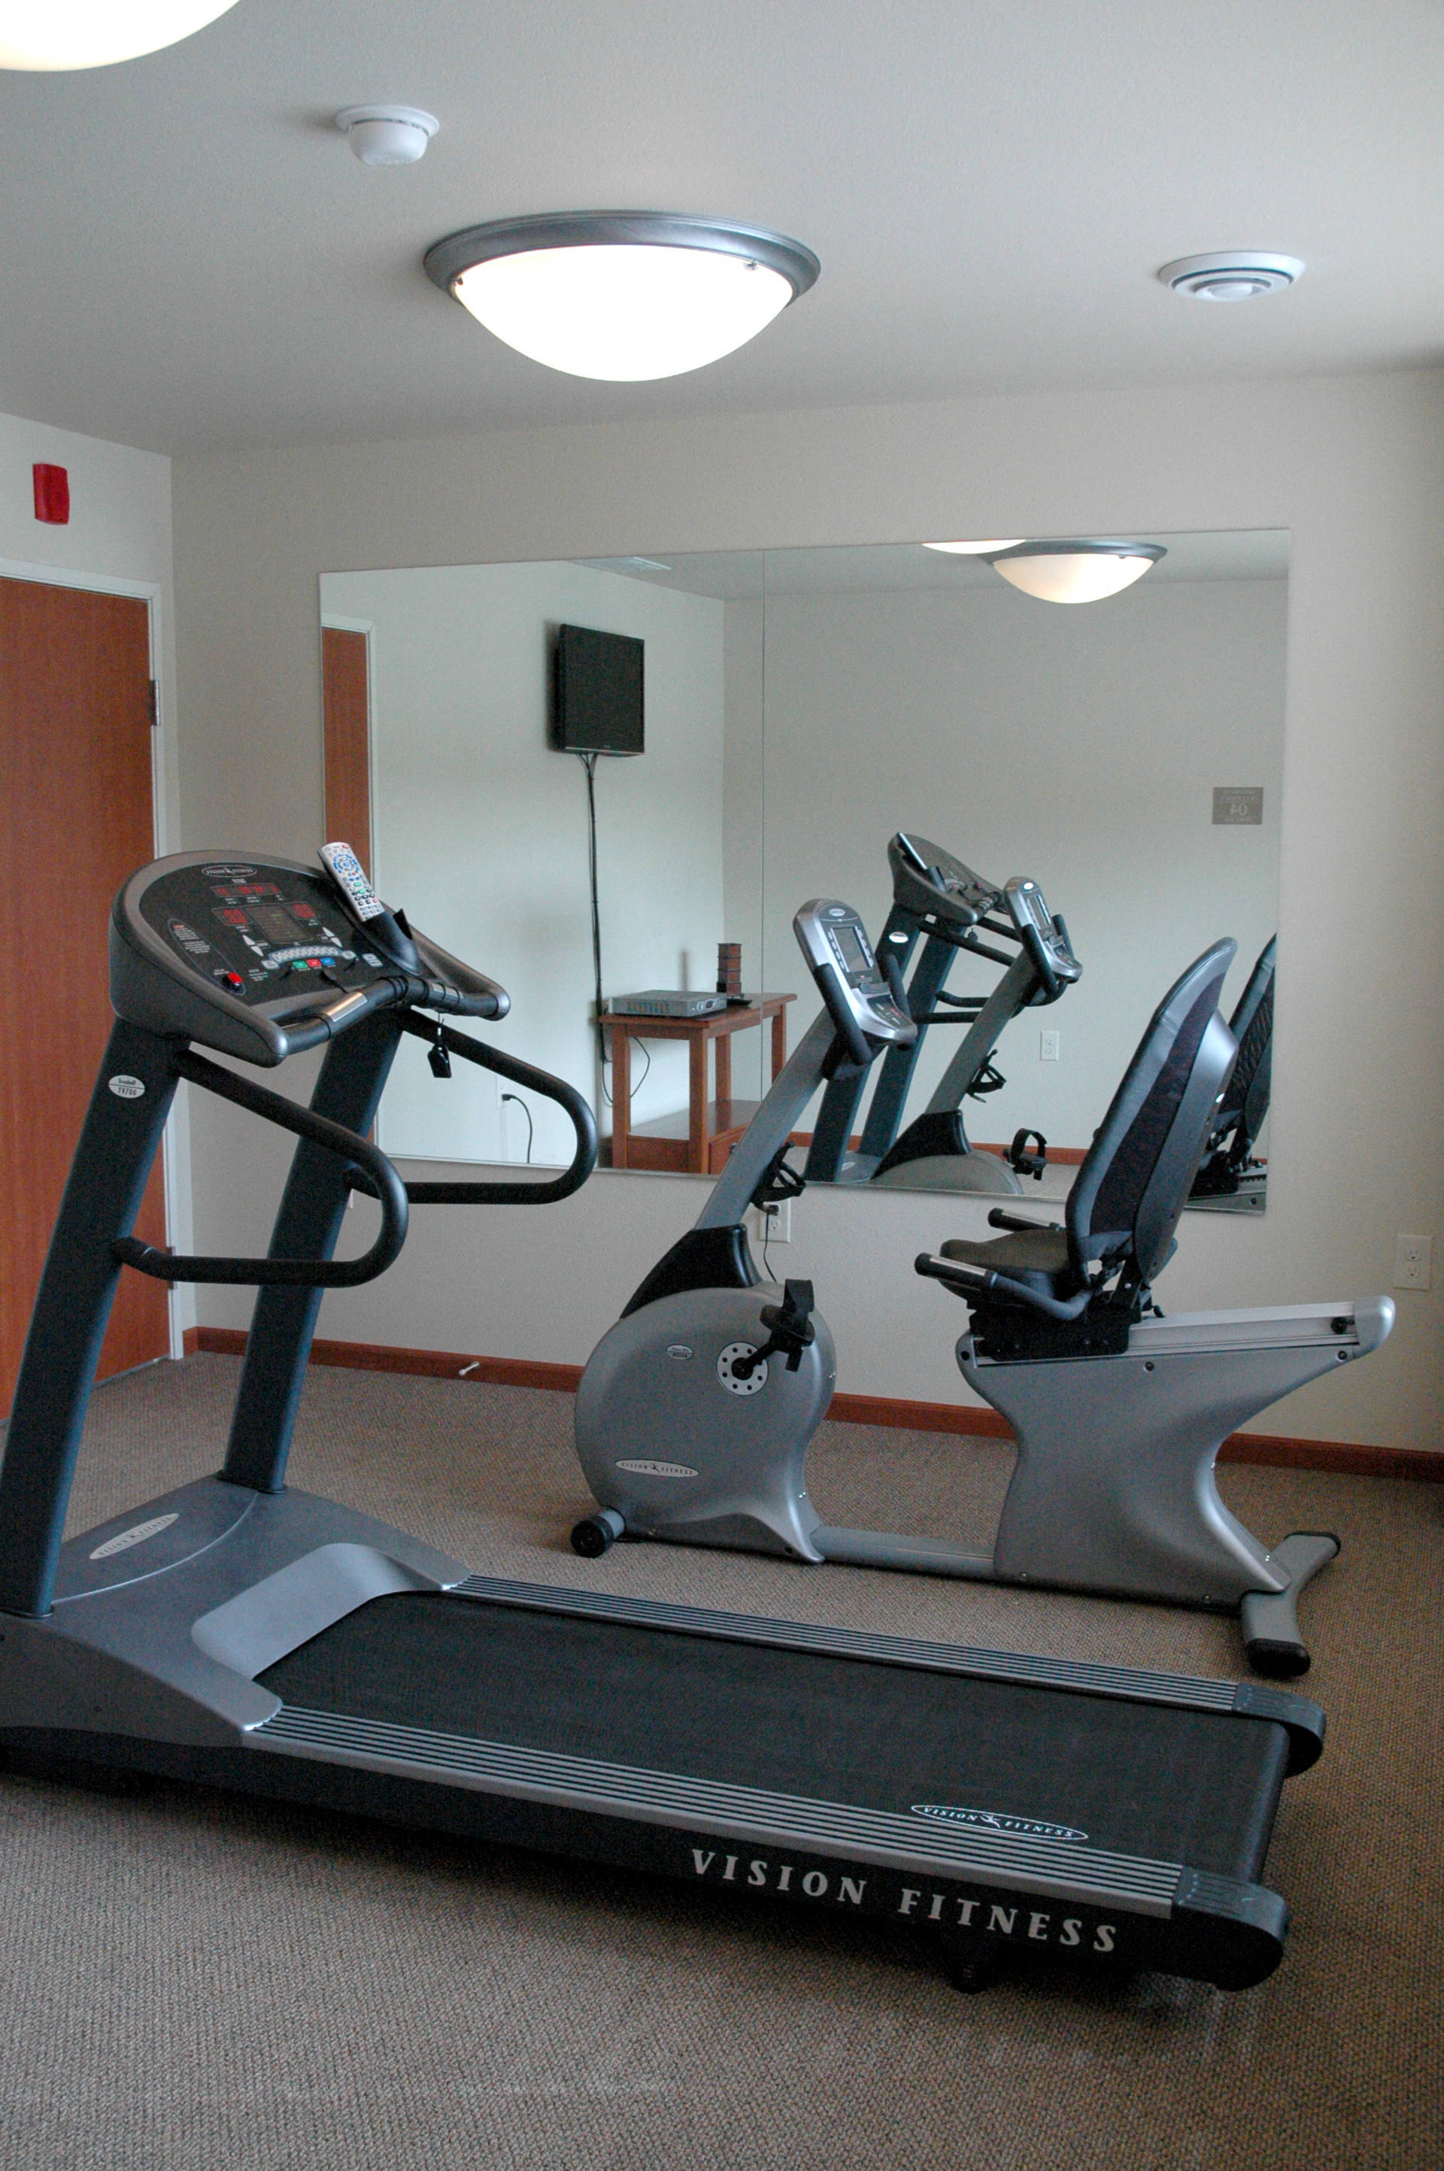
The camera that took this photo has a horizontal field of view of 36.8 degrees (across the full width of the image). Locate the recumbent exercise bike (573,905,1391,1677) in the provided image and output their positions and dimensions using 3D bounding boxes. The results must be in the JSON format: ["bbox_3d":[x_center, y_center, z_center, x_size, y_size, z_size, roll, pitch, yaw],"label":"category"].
[{"bbox_3d":[0.465,0.308,4.212,1.620,1.320,0.620,3,8,21],"label":"recumbent exercise bike"}]

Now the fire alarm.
[{"bbox_3d":[-1.623,-1.431,5.267,0.050,0.135,0.082,3,8,21],"label":"fire alarm"}]

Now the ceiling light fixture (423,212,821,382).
[{"bbox_3d":[-0.169,-1.313,3.718,0.672,0.194,0.672,0,7,0],"label":"ceiling light fixture"}]

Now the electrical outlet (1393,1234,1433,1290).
[{"bbox_3d":[1.538,0.397,4.825,0.073,0.118,0.009,3,8,21],"label":"electrical outlet"}]

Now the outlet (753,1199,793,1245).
[{"bbox_3d":[0.131,0.328,5.366,0.073,0.118,0.009,3,8,21],"label":"outlet"}]

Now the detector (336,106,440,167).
[{"bbox_3d":[-0.455,-1.289,2.957,0.139,0.054,0.139,0,7,0],"label":"detector"}]

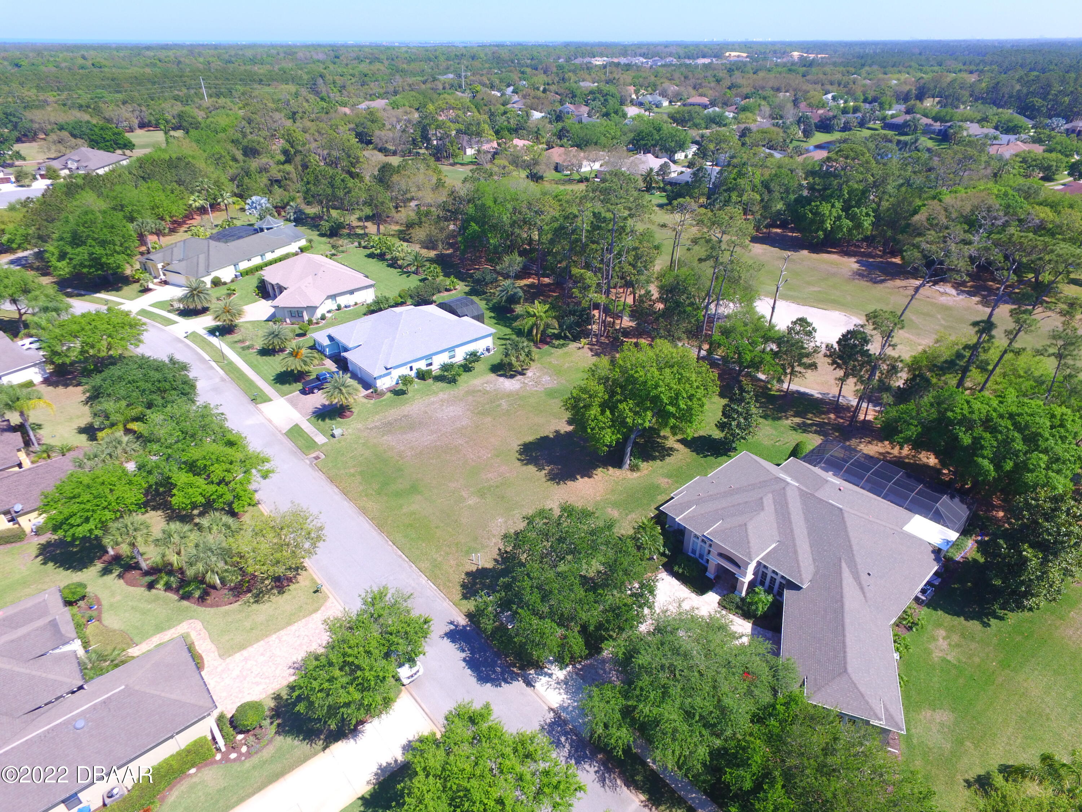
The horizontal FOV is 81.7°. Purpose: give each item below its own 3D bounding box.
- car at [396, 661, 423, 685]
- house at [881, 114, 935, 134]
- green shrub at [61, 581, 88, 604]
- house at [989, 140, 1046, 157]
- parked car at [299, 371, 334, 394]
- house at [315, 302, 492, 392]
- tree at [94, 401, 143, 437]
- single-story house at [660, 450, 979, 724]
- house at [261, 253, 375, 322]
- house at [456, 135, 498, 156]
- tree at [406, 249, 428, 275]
[{"bbox_3d":[-11.682,20.457,51.143,1.820,1.470,4.700,-24,38,-34],"label":"car"},{"bbox_3d":[210.000,-160.500,357.000,20.000,6.400,22.000,-3,31,-5],"label":"house"},{"bbox_3d":[-44.140,17.630,59.205,2.030,1.720,2.030,0,30,0],"label":"green shrub"},{"bbox_3d":[205.000,-109.500,269.000,20.000,6.200,18.000,-3,31,-5],"label":"house"},{"bbox_3d":[-32.206,-3.624,92.000,1.900,1.850,5.600,27,40,38],"label":"parked car"},{"bbox_3d":[-21.925,-12.214,101.620,23.728,6.900,20.308,-24,38,-34],"label":"house"},{"bbox_3d":[-50.724,2.764,76.186,5.800,6.900,5.800,-22,37,-32],"label":"tree"},{"bbox_3d":[26.018,12.299,58.870,32.000,7.100,25.600,-26,39,-36],"label":"single-story house"},{"bbox_3d":[-46.314,-24.968,123.527,27.654,6.900,19.763,27,40,38],"label":"house"},{"bbox_3d":[-28.731,-118.178,281.940,19.000,6.500,19.000,23,37,34],"label":"house"},{"bbox_3d":[-27.524,-32.241,140.422,5.000,5.600,5.100,0,30,0],"label":"tree"}]

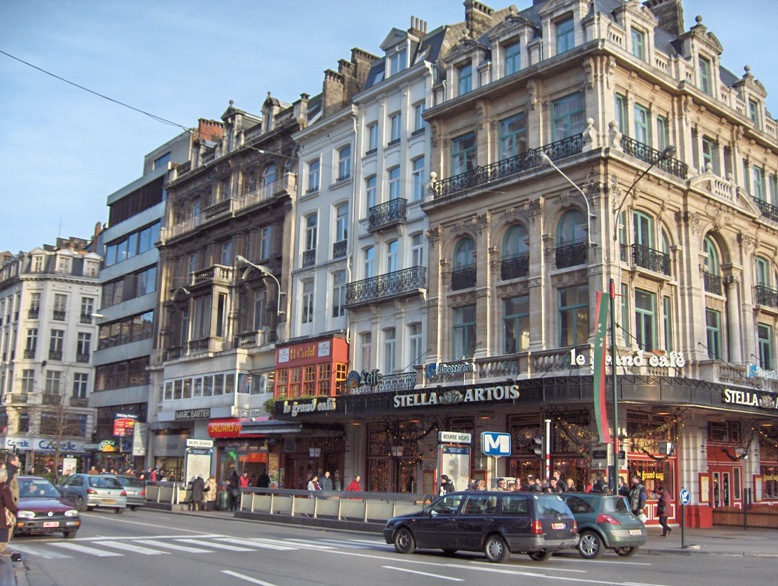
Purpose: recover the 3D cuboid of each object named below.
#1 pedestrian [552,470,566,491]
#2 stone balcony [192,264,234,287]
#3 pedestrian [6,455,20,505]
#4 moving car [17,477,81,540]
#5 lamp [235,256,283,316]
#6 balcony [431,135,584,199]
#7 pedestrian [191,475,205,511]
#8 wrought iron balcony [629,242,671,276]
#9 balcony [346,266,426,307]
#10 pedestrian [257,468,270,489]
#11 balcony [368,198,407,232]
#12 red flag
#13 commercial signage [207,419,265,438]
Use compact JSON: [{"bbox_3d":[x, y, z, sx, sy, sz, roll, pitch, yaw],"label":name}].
[{"bbox_3d":[5.025,6.153,25.792,0.350,1.830,0.500,2,-11,-5],"label":"pedestrian"},{"bbox_3d":[-10.924,-0.840,54.019,1.220,1.130,2.950,11,-15,-39],"label":"stone balcony"},{"bbox_3d":[-6.438,3.649,14.974,0.400,1.760,0.500,6,-13,-24],"label":"pedestrian"},{"bbox_3d":[-9.200,5.475,22.320,1.695,1.425,4.020,10,-15,-37],"label":"moving car"},{"bbox_3d":[-6.873,-0.338,46.595,3.200,2.800,0.350,12,-16,-40],"label":"lamp"},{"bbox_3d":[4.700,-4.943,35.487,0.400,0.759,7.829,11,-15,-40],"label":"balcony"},{"bbox_3d":[-8.315,8.712,38.360,0.580,1.580,0.400,8,-13,-28],"label":"pedestrian"},{"bbox_3d":[10.190,-1.234,34.159,2.480,0.870,0.280,11,-15,-41],"label":"wrought iron balcony"},{"bbox_3d":[-0.206,-0.201,40.025,0.500,1.095,5.113,11,-15,-39],"label":"balcony"},{"bbox_3d":[-5.950,9.210,41.462,0.540,1.760,0.380,-3,-13,20],"label":"pedestrian"},{"bbox_3d":[-0.054,-3.556,40.628,0.500,1.173,2.230,11,-15,-39],"label":"balcony"},{"bbox_3d":[5.576,1.922,22.929,0.550,4.020,0.250,8,-14,-29],"label":"red flag"},{"bbox_3d":[-8.310,7.492,48.408,0.500,0.970,5.600,11,-15,-39],"label":"commercial signage"}]

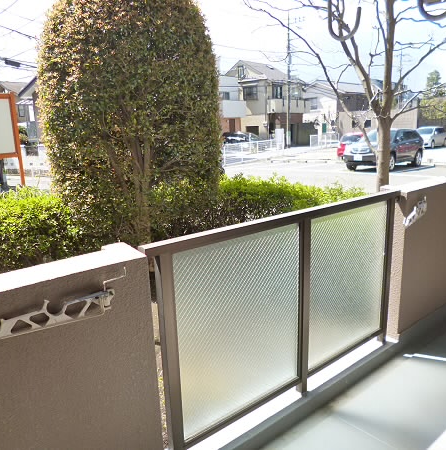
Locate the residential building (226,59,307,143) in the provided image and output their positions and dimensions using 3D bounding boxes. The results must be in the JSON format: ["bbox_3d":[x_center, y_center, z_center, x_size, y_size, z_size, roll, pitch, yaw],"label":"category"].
[{"bbox_3d":[4.332,-12.712,43.640,6.400,8.400,7.800,-12,17,-37],"label":"residential building"}]

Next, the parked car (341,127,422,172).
[{"bbox_3d":[7.317,-3.363,18.577,1.860,1.680,4.720,11,19,43],"label":"parked car"}]

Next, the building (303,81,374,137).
[{"bbox_3d":[14.644,-14.914,53.807,8.000,7.300,6.800,-12,17,-37],"label":"building"}]

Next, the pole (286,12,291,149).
[{"bbox_3d":[5.551,-12.007,35.070,0.350,10.930,0.350,-12,17,-37],"label":"pole"}]

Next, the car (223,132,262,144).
[{"bbox_3d":[1.893,-6.629,33.373,4.400,1.500,1.720,11,18,42],"label":"car"}]

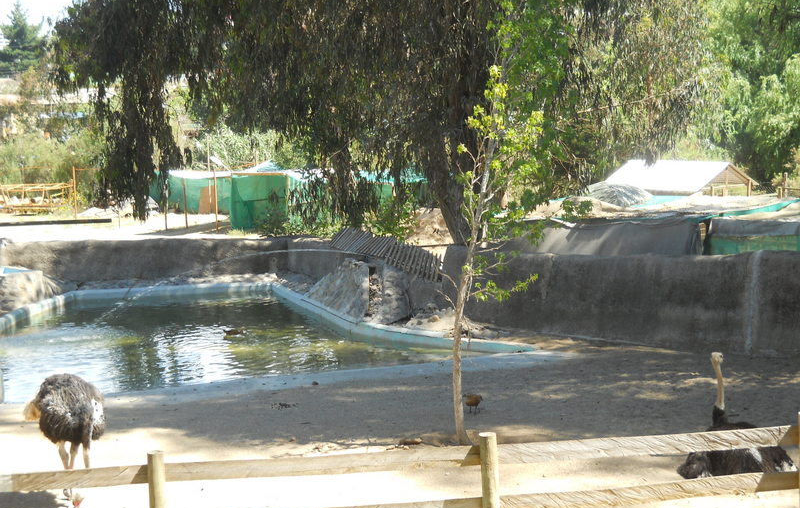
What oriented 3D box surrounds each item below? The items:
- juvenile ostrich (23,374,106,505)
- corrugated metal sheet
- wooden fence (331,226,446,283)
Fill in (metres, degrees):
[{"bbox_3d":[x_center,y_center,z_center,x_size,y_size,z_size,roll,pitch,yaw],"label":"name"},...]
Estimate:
[{"bbox_3d":[-3.470,1.892,14.596,0.630,1.280,1.080,-6,8,-40],"label":"juvenile ostrich"},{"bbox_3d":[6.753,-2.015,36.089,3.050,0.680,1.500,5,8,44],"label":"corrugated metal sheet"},{"bbox_3d":[-0.197,-0.067,28.698,0.350,0.550,4.220,-5,12,-32],"label":"wooden fence"}]

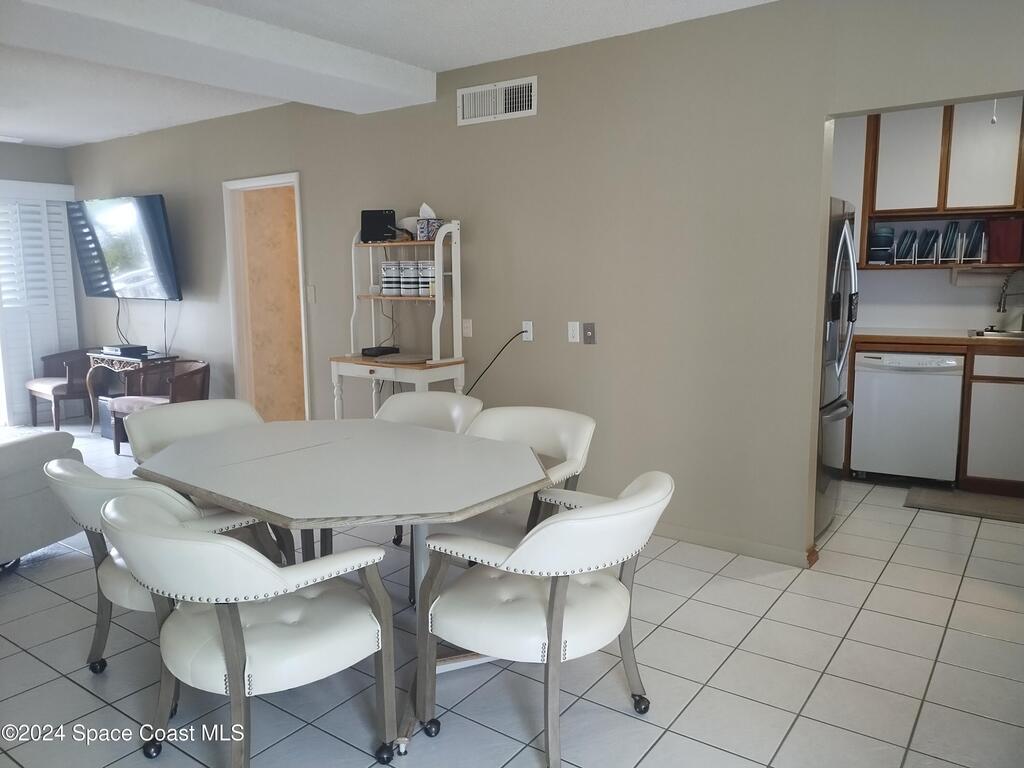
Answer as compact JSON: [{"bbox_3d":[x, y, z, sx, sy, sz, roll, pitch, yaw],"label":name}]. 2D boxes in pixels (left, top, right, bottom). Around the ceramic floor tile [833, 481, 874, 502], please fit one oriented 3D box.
[{"bbox_3d":[2.075,0.683,4.650,0.297,0.010,0.297,5,10,36],"label":"ceramic floor tile"}]

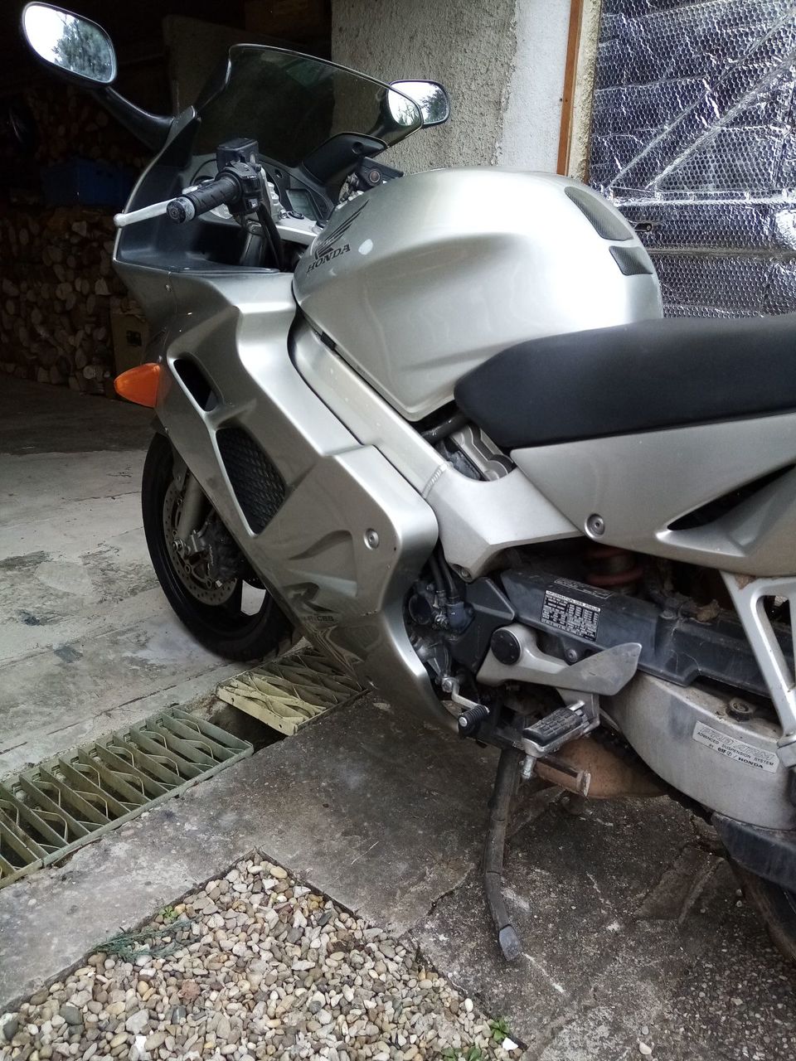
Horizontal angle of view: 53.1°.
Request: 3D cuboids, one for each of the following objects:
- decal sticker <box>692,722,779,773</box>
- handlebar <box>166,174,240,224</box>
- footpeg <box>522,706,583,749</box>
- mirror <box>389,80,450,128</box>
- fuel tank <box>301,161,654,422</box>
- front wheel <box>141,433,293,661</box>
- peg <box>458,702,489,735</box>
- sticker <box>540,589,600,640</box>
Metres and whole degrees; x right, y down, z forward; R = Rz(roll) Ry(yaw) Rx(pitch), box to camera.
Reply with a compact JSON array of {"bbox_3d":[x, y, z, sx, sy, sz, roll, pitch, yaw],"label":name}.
[{"bbox_3d":[0.391,0.251,0.932,0.098,0.027,0.003,18,26,38],"label":"decal sticker"},{"bbox_3d":[-0.260,-0.455,1.087,0.040,0.040,0.150,10,38,22],"label":"handlebar"},{"bbox_3d":[0.198,0.255,1.006,0.038,0.028,0.082,18,26,38],"label":"footpeg"},{"bbox_3d":[0.032,-0.860,1.614,0.160,0.085,0.060,-12,24,-32],"label":"mirror"},{"bbox_3d":[0.121,-0.356,1.179,0.570,0.340,0.360,18,26,38],"label":"fuel tank"},{"bbox_3d":[-0.392,0.010,1.798,0.600,0.600,0.125,20,26,41],"label":"front wheel"},{"bbox_3d":[0.108,0.262,1.126,0.027,0.027,0.048,18,26,38],"label":"peg"},{"bbox_3d":[0.231,0.114,1.068,0.086,0.050,0.003,18,26,38],"label":"sticker"}]

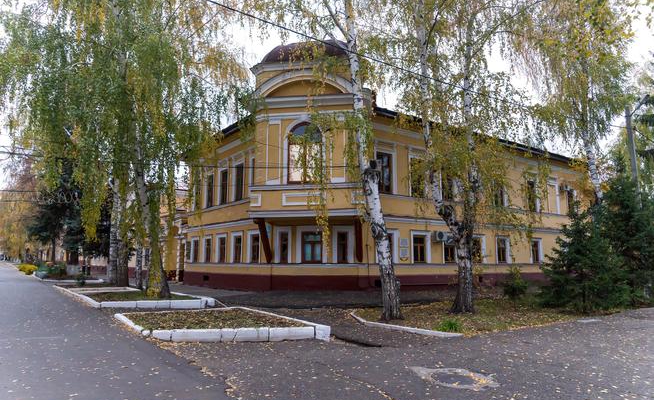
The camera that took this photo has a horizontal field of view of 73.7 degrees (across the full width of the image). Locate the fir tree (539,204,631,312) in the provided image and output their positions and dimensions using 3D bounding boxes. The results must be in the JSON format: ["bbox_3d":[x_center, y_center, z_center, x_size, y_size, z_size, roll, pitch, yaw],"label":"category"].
[{"bbox_3d":[9.057,1.935,15.579,2.800,3.750,2.800,-5,-9,30],"label":"fir tree"}]

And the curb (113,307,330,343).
[{"bbox_3d":[-2.794,3.002,10.461,3.550,0.260,5.300,5,-10,-33],"label":"curb"}]

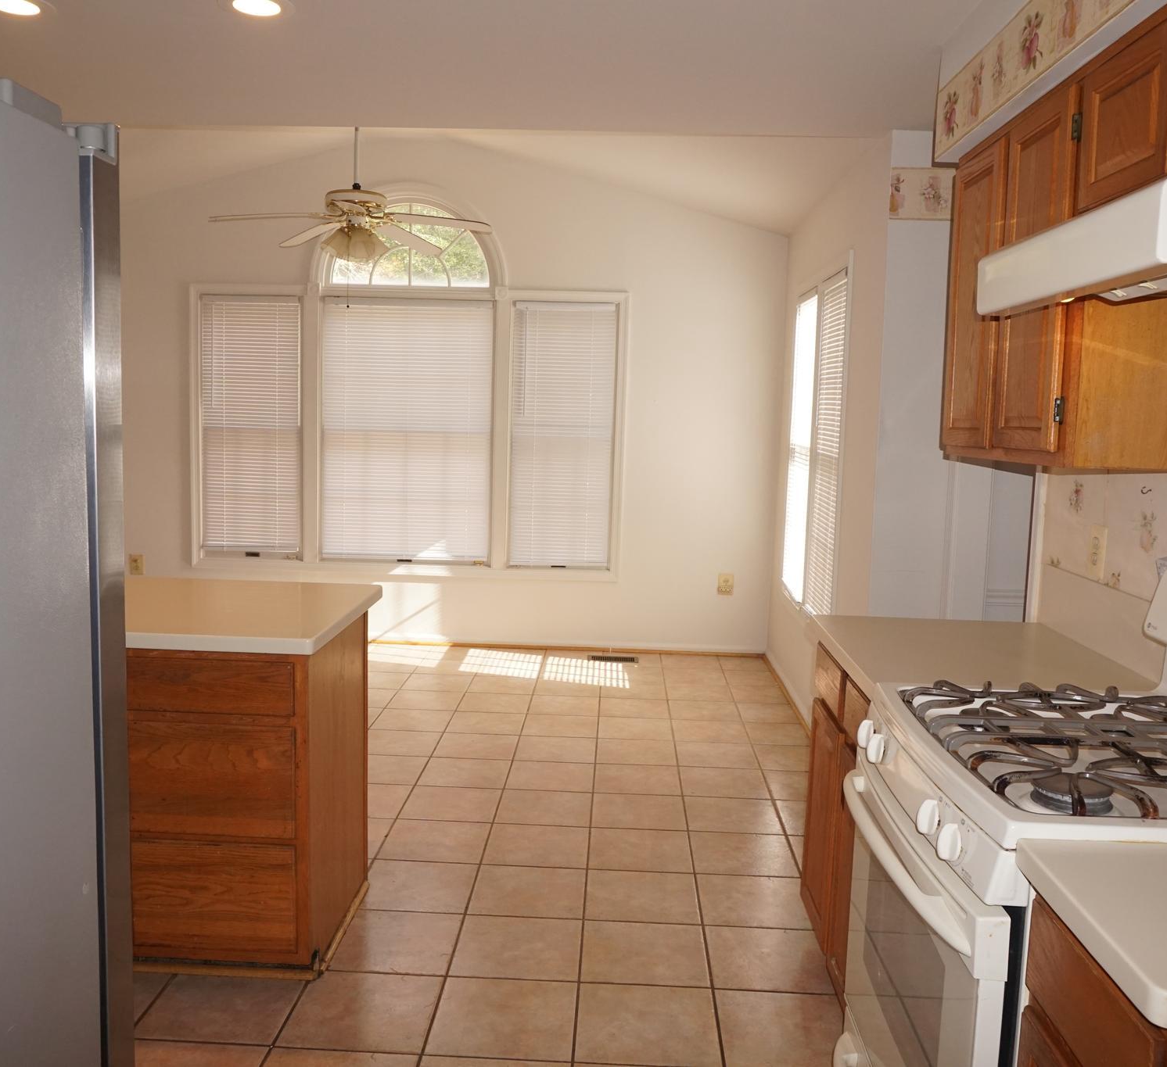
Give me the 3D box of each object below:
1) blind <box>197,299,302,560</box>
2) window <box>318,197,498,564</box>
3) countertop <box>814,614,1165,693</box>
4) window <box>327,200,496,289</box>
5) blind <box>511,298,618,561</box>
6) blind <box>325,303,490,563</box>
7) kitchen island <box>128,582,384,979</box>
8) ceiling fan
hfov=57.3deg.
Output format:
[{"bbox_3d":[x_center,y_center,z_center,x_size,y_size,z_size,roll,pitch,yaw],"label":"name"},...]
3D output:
[{"bbox_3d":[-2.003,-0.648,6.429,0.602,1.540,0.050,2,7,2],"label":"blind"},{"bbox_3d":[-1.051,-0.893,6.373,1.064,2.176,0.100,2,7,2],"label":"window"},{"bbox_3d":[0.918,0.303,2.558,0.617,0.042,0.762,2,7,2],"label":"countertop"},{"bbox_3d":[-1.028,-1.692,6.281,1.010,0.527,0.100,2,7,2],"label":"window"},{"bbox_3d":[-0.131,-0.575,6.369,0.632,1.578,0.050,2,7,2],"label":"blind"},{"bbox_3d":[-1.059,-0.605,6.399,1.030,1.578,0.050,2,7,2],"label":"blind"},{"bbox_3d":[-1.225,0.633,2.938,1.200,0.894,0.768,2,7,2],"label":"kitchen island"},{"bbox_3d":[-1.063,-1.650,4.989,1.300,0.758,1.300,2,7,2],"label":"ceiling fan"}]

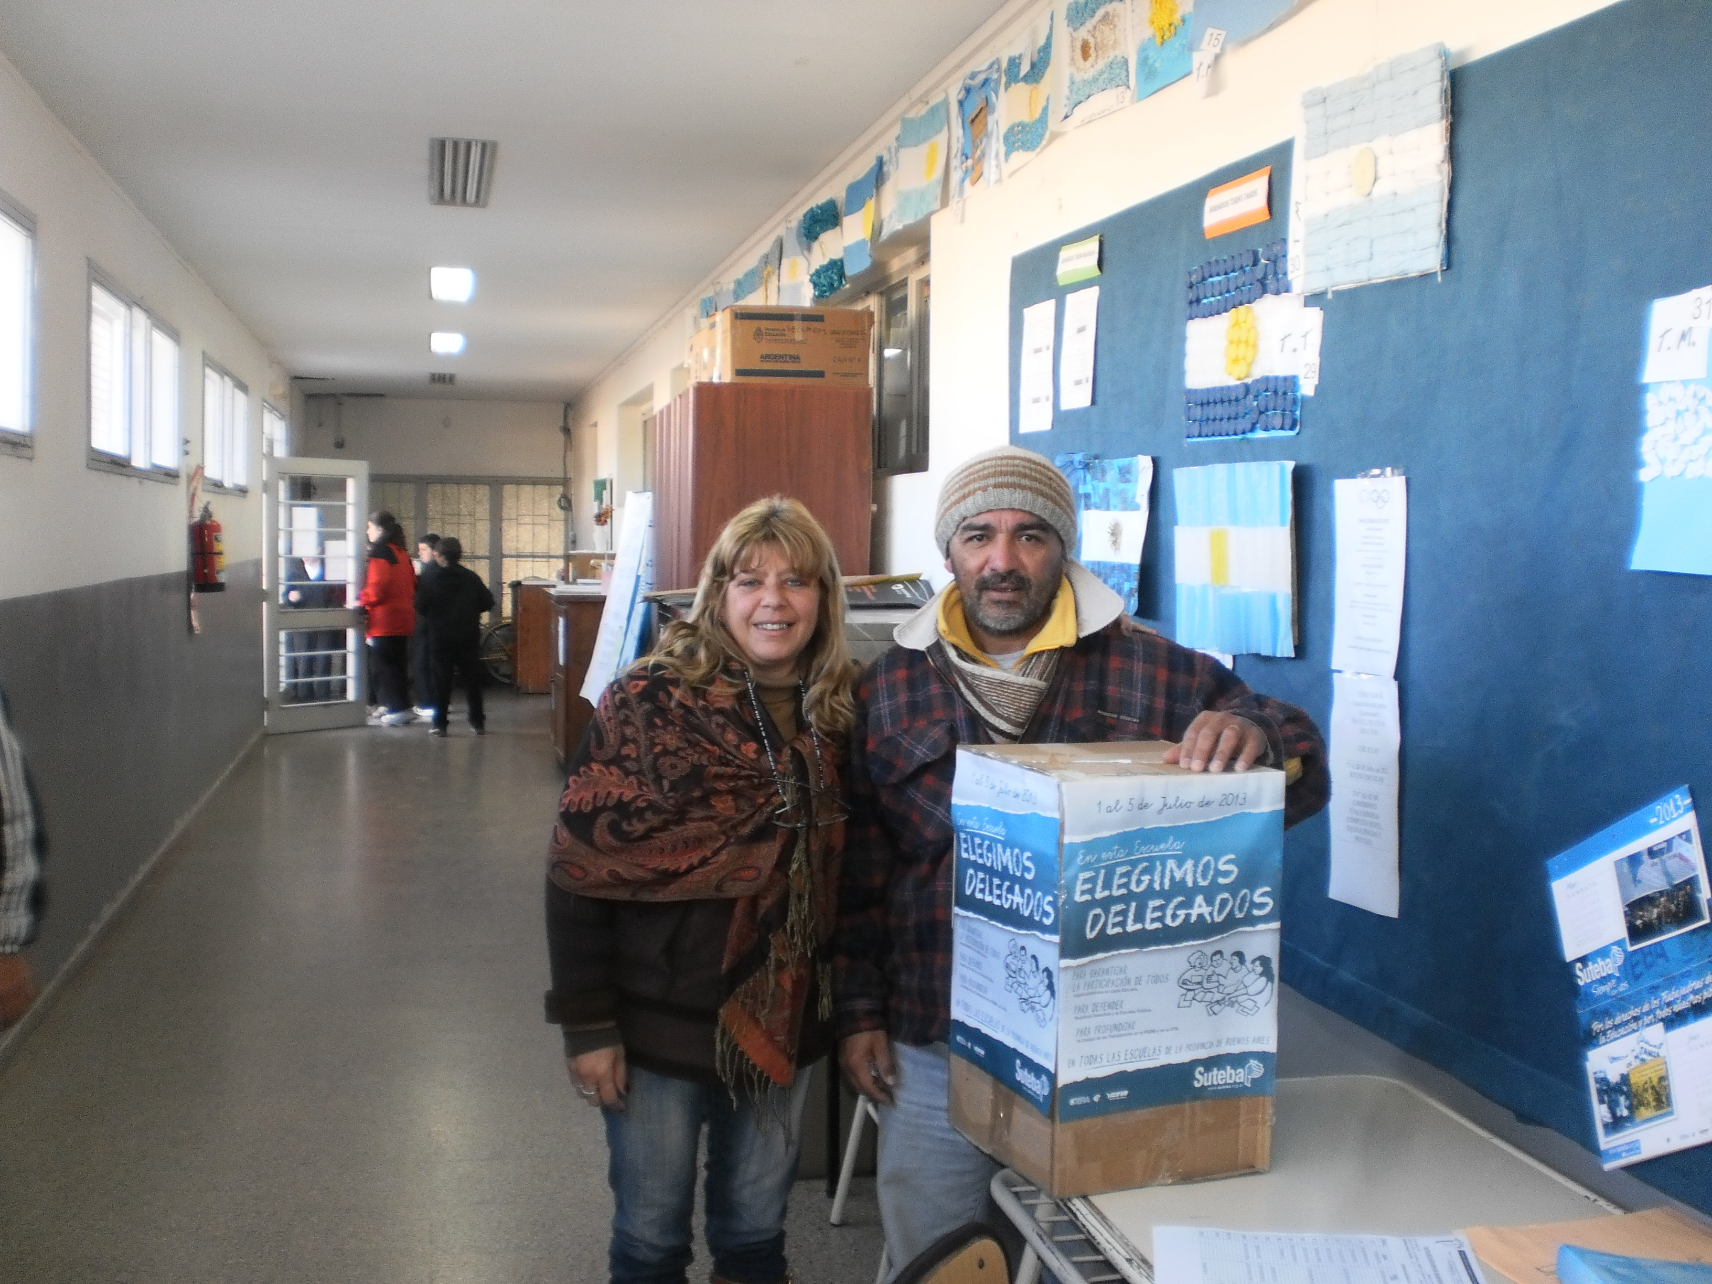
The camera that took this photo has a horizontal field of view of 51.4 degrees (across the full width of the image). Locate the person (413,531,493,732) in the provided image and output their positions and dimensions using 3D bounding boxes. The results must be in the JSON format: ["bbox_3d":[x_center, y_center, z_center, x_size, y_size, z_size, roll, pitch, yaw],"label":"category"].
[{"bbox_3d":[-2.917,-0.048,12.878,0.360,1.420,0.520,3,4,38],"label":"person"}]

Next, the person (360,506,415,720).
[{"bbox_3d":[-3.576,-0.193,13.619,0.450,1.604,0.480,1,3,-1],"label":"person"}]

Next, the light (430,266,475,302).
[{"bbox_3d":[-2.218,-1.960,9.784,0.245,0.090,1.264,0,4,-13],"label":"light"}]

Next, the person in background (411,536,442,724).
[{"bbox_3d":[-3.368,-0.133,14.077,0.340,1.456,0.440,-1,4,-25],"label":"person in background"}]

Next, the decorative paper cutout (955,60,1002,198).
[{"bbox_3d":[0.323,-1.357,4.699,0.030,0.295,0.400,0,4,-13],"label":"decorative paper cutout"}]

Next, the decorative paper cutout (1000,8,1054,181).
[{"bbox_3d":[0.412,-1.312,4.256,0.040,0.323,0.372,0,4,-13],"label":"decorative paper cutout"}]

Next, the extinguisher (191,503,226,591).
[{"bbox_3d":[-3.383,-0.493,9.314,0.170,0.480,0.170,0,4,-13],"label":"extinguisher"}]

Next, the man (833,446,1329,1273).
[{"bbox_3d":[0.285,0.555,2.415,0.630,1.637,0.500,1,4,7],"label":"man"}]

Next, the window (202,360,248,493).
[{"bbox_3d":[-3.827,-1.264,10.767,0.090,0.745,2.372,0,4,-13],"label":"window"}]

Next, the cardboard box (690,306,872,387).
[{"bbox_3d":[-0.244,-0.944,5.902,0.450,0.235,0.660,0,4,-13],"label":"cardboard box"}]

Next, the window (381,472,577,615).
[{"bbox_3d":[-4.095,-0.994,18.736,2.186,1.525,0.100,0,4,-13],"label":"window"}]

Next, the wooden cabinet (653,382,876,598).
[{"bbox_3d":[-0.373,0.141,6.252,0.565,1.967,1.300,0,4,-13],"label":"wooden cabinet"}]

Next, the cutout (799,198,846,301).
[{"bbox_3d":[-0.118,-1.419,6.437,0.050,0.333,0.529,0,4,-13],"label":"cutout"}]

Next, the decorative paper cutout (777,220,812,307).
[{"bbox_3d":[-0.242,-1.474,6.995,0.050,0.353,0.510,0,4,-13],"label":"decorative paper cutout"}]

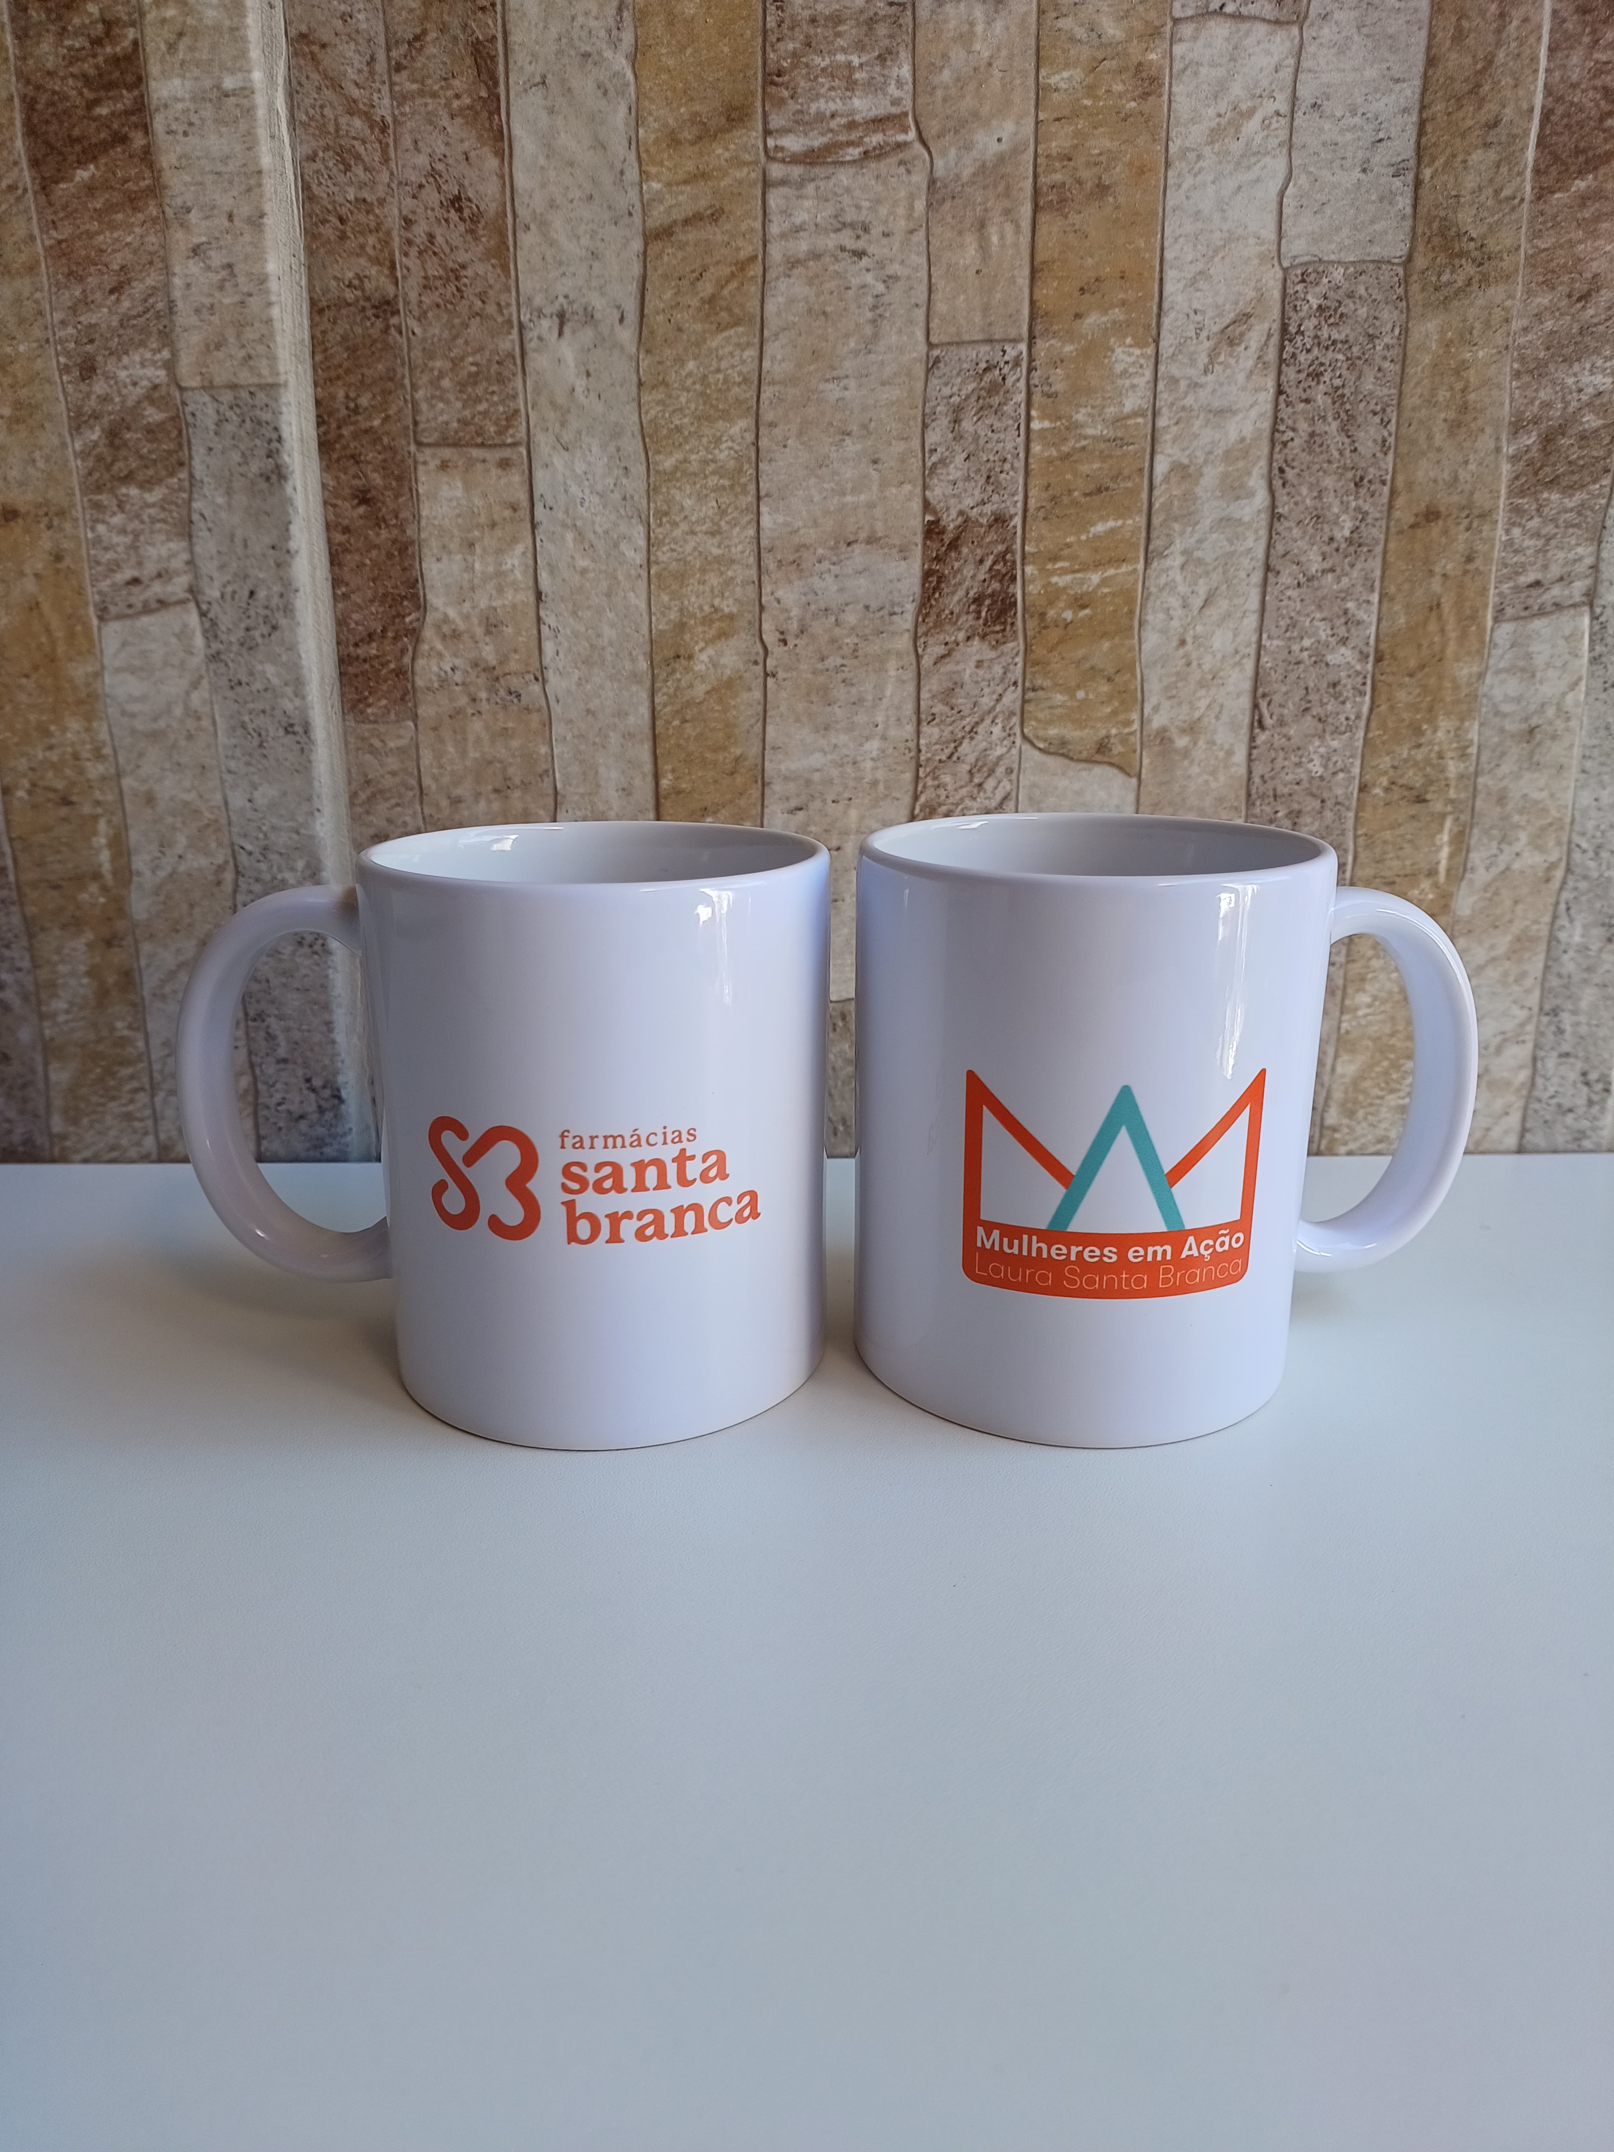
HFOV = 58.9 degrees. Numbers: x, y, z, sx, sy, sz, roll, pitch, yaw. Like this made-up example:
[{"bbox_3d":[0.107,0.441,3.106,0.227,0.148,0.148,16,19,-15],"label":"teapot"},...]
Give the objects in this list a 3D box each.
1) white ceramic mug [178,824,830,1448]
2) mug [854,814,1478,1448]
[{"bbox_3d":[-0.055,0.005,0.263,0.118,0.095,0.081,-1,17,0],"label":"white ceramic mug"},{"bbox_3d":[0.068,0.004,0.265,0.118,0.095,0.081,-2,17,-6],"label":"mug"}]

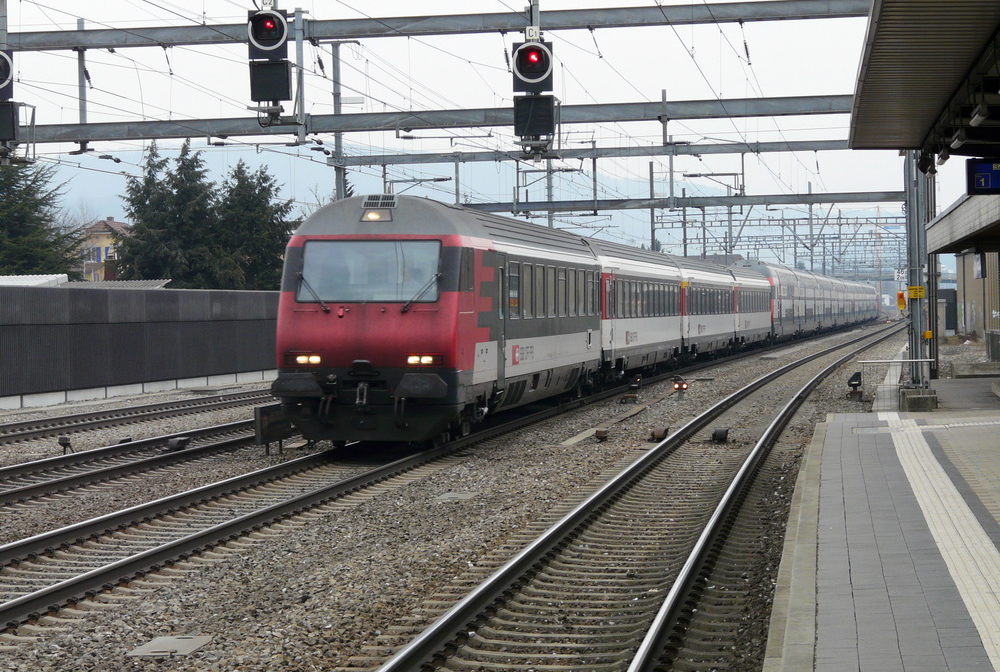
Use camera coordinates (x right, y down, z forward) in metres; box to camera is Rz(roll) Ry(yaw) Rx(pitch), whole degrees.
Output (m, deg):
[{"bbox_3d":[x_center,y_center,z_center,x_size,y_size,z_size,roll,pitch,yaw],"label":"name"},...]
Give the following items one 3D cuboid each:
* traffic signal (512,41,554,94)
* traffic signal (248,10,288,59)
[{"bbox_3d":[0.535,-4.348,47.200,0.640,0.790,0.360,-1,1,7],"label":"traffic signal"},{"bbox_3d":[-3.782,-4.915,47.600,0.640,0.790,0.360,-1,1,7],"label":"traffic signal"}]

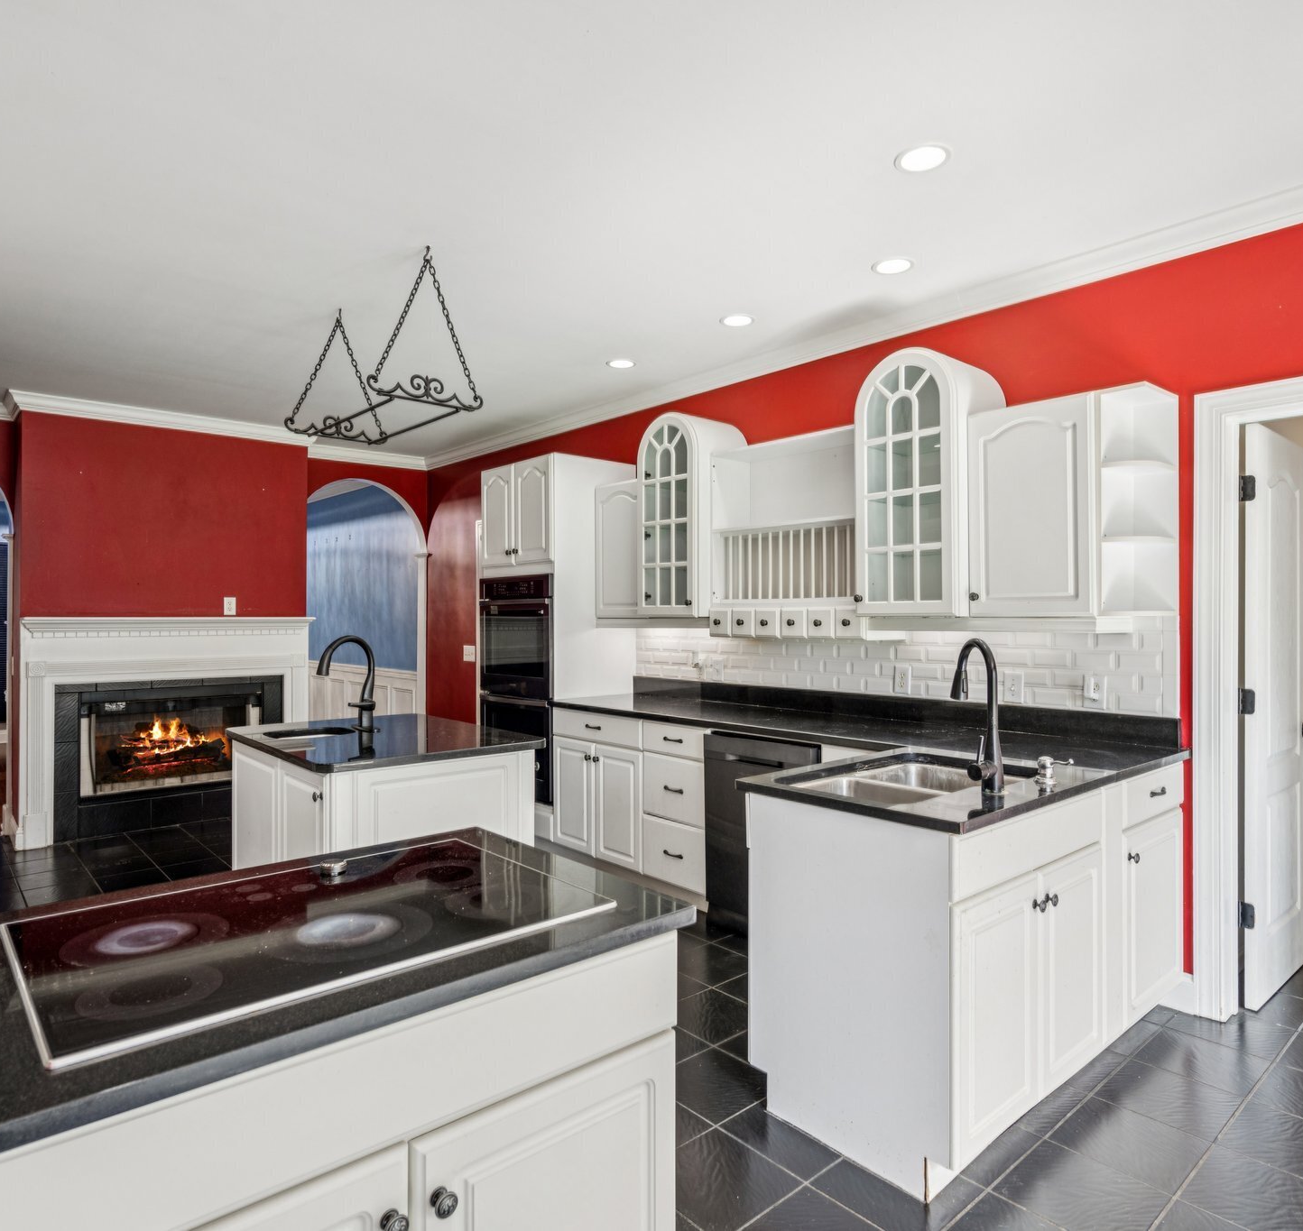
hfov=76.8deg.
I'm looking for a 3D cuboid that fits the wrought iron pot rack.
[{"bbox_3d":[-1.085,-1.055,3.289,0.452,0.575,0.840,0,0,-42],"label":"wrought iron pot rack"}]

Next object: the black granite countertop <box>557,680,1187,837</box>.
[{"bbox_3d":[0.300,0.445,3.528,1.590,0.138,3.060,0,0,-41],"label":"black granite countertop"}]

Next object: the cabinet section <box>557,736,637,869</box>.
[{"bbox_3d":[-0.052,0.929,4.311,0.600,0.577,0.725,0,0,-41],"label":"cabinet section"}]

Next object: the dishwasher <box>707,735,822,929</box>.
[{"bbox_3d":[0.659,0.940,3.627,0.600,0.860,0.620,0,0,-42],"label":"dishwasher"}]

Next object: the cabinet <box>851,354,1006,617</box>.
[{"bbox_3d":[1.131,-0.512,3.350,0.410,1.045,0.443,0,0,-42],"label":"cabinet"}]

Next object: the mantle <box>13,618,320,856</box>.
[{"bbox_3d":[-3.074,0.710,5.374,1.685,1.375,0.200,0,0,-41],"label":"mantle"}]

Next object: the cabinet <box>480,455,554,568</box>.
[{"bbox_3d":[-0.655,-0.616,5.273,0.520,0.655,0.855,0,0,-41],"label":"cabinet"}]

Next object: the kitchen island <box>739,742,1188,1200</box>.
[{"bbox_3d":[1.075,0.936,2.624,1.590,0.914,0.680,0,0,-41],"label":"kitchen island"}]

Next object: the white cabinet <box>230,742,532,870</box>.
[{"bbox_3d":[-1.084,0.950,3.247,0.800,0.884,1.060,0,0,-41],"label":"white cabinet"}]

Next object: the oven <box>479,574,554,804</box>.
[{"bbox_3d":[-0.585,0.415,5.020,0.600,1.290,0.765,0,0,-42],"label":"oven"}]

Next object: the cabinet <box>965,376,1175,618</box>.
[{"bbox_3d":[1.512,-0.375,2.984,0.335,0.770,0.607,0,0,-42],"label":"cabinet"}]

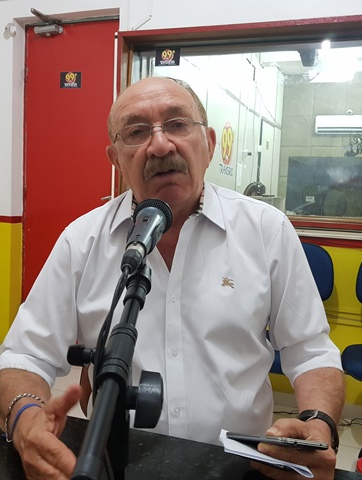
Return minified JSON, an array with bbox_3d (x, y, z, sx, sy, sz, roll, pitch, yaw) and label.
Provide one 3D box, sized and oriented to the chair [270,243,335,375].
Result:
[{"bbox_3d":[0.497,0.482,2.275,0.440,0.910,0.500,4,6,18],"label":"chair"}]

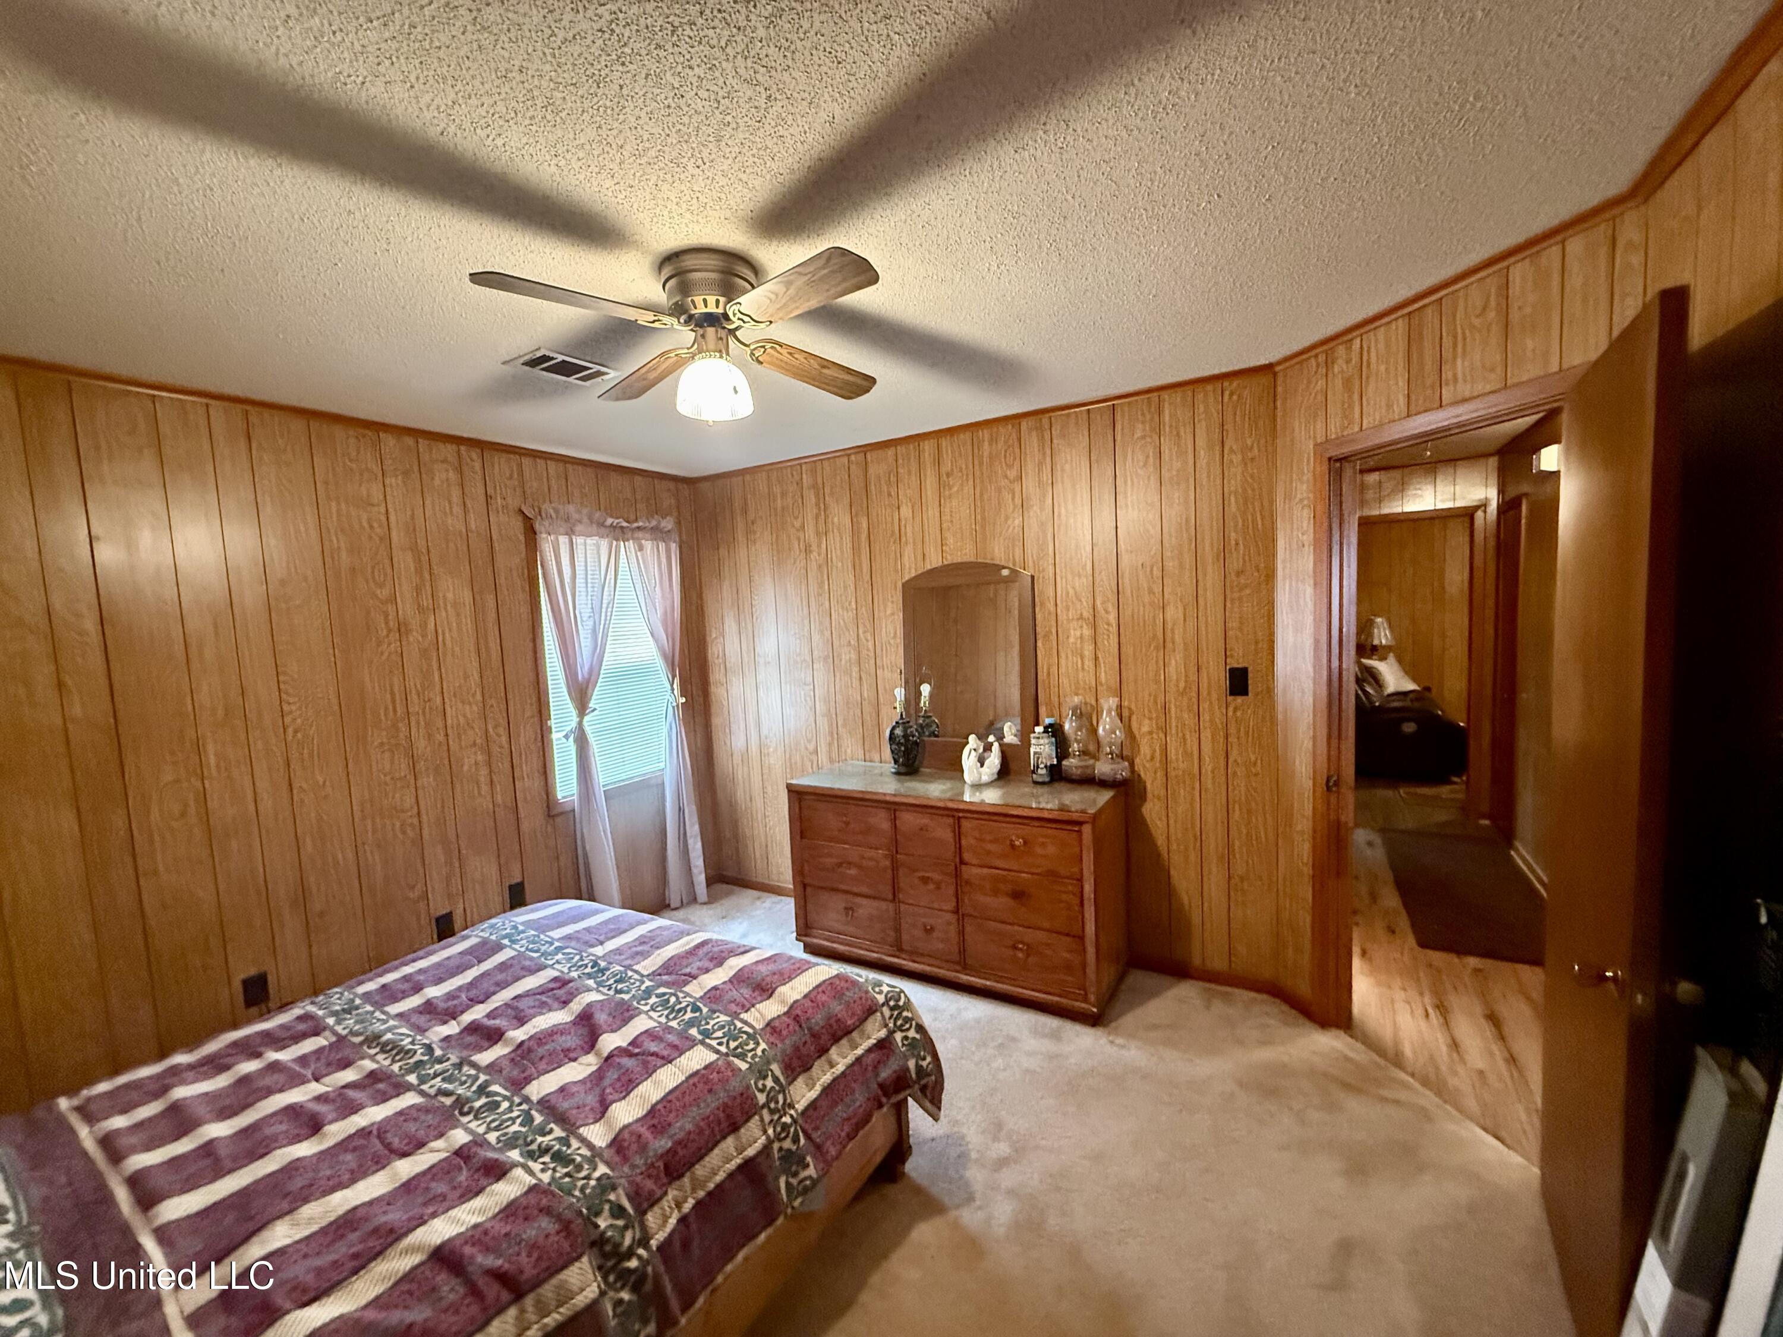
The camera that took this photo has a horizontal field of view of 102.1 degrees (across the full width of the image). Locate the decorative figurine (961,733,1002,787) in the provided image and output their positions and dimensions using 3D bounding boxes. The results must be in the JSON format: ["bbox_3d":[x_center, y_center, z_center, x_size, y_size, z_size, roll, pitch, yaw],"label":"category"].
[{"bbox_3d":[0.398,0.400,3.196,0.170,0.208,0.125,-1,5,19],"label":"decorative figurine"}]

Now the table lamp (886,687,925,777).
[{"bbox_3d":[0.068,0.295,3.453,0.157,0.410,0.157,-3,5,0],"label":"table lamp"}]

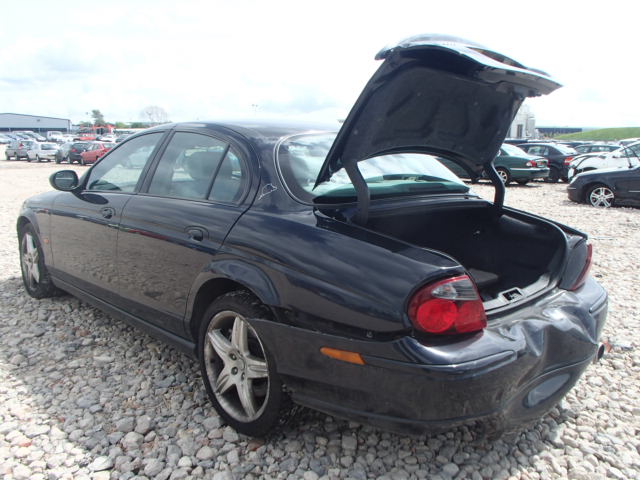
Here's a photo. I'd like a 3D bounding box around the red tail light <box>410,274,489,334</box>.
[{"bbox_3d":[0.425,0.219,1.728,0.350,0.230,0.160,-6,12,-34],"label":"red tail light"}]

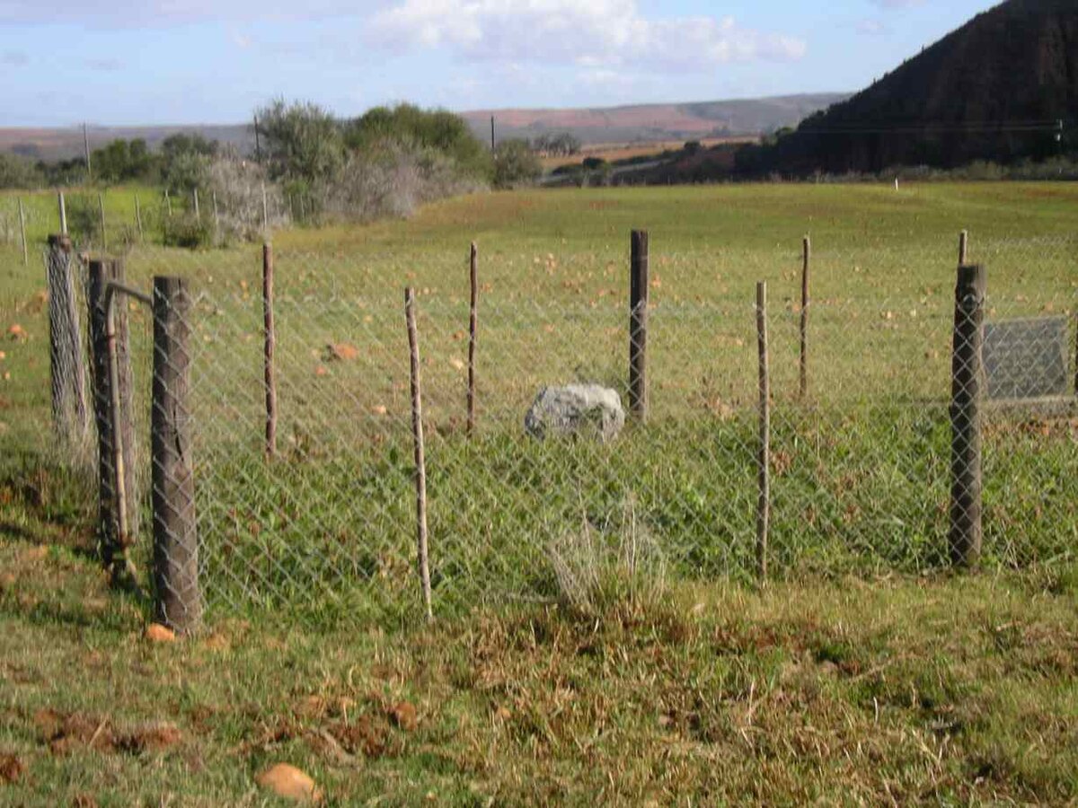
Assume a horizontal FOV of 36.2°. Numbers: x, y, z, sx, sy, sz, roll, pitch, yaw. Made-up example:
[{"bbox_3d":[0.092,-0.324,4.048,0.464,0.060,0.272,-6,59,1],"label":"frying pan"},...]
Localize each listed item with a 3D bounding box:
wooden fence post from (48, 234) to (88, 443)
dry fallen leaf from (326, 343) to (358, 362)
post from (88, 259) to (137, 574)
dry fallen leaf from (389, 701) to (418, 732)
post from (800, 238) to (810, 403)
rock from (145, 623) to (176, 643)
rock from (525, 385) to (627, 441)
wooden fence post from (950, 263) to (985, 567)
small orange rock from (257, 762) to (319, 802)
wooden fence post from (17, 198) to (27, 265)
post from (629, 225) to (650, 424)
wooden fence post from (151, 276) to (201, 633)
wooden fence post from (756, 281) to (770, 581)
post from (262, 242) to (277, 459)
[{"bbox_3d":[-2.612,-0.342,9.117,0.150,1.181,0.150,-1,8,0],"label":"wooden fence post"},{"bbox_3d":[-1.752,-0.472,14.654,0.280,0.145,0.240,-1,8,-7],"label":"dry fallen leaf"},{"bbox_3d":[-1.740,0.046,6.743,0.145,1.273,0.145,-2,8,-15],"label":"post"},{"bbox_3d":[-0.395,0.912,4.820,0.080,0.070,0.060,0,8,0],"label":"dry fallen leaf"},{"bbox_3d":[1.928,-0.630,11.959,0.055,1.191,0.055,1,8,9],"label":"post"},{"bbox_3d":[-1.306,0.791,5.700,0.103,0.065,0.085,0,8,0],"label":"rock"},{"bbox_3d":[0.209,0.042,9.685,0.575,0.340,0.440,0,8,0],"label":"rock"},{"bbox_3d":[1.774,0.049,6.801,0.130,1.252,0.130,1,8,15],"label":"wooden fence post"},{"bbox_3d":[-0.658,0.986,4.297,0.160,0.085,0.125,0,8,0],"label":"small orange rock"},{"bbox_3d":[-9.501,-3.168,30.412,0.060,1.256,0.060,-4,8,0],"label":"wooden fence post"},{"bbox_3d":[0.622,-0.479,10.316,0.110,1.203,0.110,0,8,0],"label":"post"},{"bbox_3d":[-1.285,0.177,5.837,0.142,1.260,0.142,-1,8,-13],"label":"wooden fence post"},{"bbox_3d":[0.859,0.118,6.348,0.042,1.179,0.042,-1,8,0],"label":"wooden fence post"},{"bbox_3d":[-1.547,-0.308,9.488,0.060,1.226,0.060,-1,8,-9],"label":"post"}]

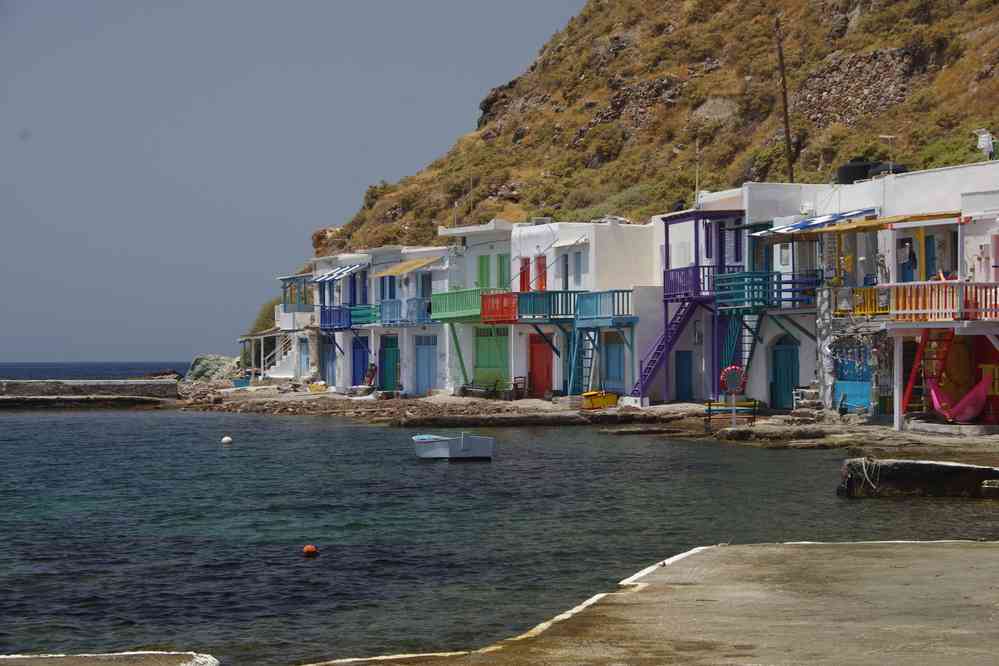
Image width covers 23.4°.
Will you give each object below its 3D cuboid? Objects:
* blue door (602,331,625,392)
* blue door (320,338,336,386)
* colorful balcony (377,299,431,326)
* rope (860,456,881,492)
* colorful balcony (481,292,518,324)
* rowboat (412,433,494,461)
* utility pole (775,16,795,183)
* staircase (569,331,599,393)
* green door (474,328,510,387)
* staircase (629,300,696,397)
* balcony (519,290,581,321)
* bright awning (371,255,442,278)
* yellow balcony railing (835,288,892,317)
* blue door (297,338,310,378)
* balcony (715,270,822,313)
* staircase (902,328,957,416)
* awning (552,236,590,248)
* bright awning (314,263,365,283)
[{"bbox_3d":[3.896,1.008,82.500,0.120,2.100,1.600,0,-1,-24],"label":"blue door"},{"bbox_3d":[-7.844,1.330,110.740,0.150,2.205,1.568,0,-1,-26],"label":"blue door"},{"bbox_3d":[-3.997,-0.909,102.116,0.980,1.078,3.724,0,-1,-26],"label":"colorful balcony"},{"bbox_3d":[6.040,2.304,39.300,0.320,0.580,0.150,0,-1,6],"label":"rope"},{"bbox_3d":[0.457,-0.878,87.003,1.050,1.050,3.100,0,-1,-24],"label":"colorful balcony"},{"bbox_3d":[-1.243,2.661,56.600,1.200,0.600,2.750,0,-1,-30],"label":"rowboat"},{"bbox_3d":[12.084,-9.612,102.000,0.220,7.600,0.220,-5,-1,0],"label":"utility pole"},{"bbox_3d":[3.018,1.042,86.730,0.882,2.401,0.931,0,-1,-24],"label":"staircase"},{"bbox_3d":[-0.335,0.965,95.060,0.150,2.401,2.254,0,-1,-33],"label":"green door"},{"bbox_3d":[5.353,0.539,78.800,2.000,3.050,0.800,0,-1,-24],"label":"staircase"},{"bbox_3d":[1.723,-0.932,84.900,1.150,1.080,2.800,0,-1,-22],"label":"balcony"},{"bbox_3d":[-3.679,-2.631,95.500,1.700,0.800,3.000,0,-1,-24],"label":"bright awning"},{"bbox_3d":[9.747,-0.848,65.000,0.120,0.780,2.800,0,-1,-24],"label":"yellow balcony railing"},{"bbox_3d":[-9.309,1.211,114.660,0.150,1.911,1.176,0,-1,-27],"label":"blue door"},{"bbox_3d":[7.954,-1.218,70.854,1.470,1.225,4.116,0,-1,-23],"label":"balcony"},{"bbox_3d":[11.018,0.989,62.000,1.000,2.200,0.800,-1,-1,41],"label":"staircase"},{"bbox_3d":[2.462,-3.138,83.700,0.620,0.380,2.200,0,-1,-22],"label":"awning"},{"bbox_3d":[-6.760,-2.556,102.000,1.200,0.650,2.500,0,-1,-24],"label":"bright awning"}]

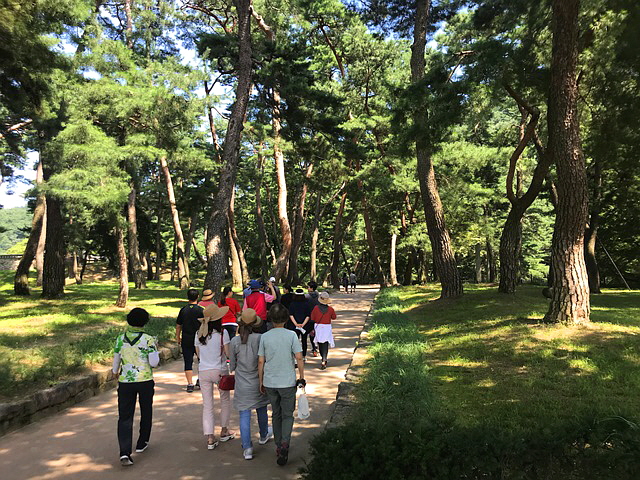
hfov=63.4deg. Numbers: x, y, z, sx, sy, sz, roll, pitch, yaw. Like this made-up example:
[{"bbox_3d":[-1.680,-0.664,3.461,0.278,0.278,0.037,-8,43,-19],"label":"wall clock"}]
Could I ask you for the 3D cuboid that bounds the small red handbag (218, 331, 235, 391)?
[{"bbox_3d":[-1.063,1.366,5.900,0.190,0.680,0.180,0,-3,-9],"label":"small red handbag"}]

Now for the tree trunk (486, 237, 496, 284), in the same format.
[{"bbox_3d":[12.920,1.469,39.000,0.731,3.465,0.678,0,-3,0],"label":"tree trunk"}]

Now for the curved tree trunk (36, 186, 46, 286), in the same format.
[{"bbox_3d":[-18.828,-0.237,35.000,0.650,6.700,0.600,0,-3,0],"label":"curved tree trunk"}]

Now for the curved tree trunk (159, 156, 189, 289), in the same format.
[{"bbox_3d":[-8.772,-1.048,31.000,1.750,7.900,0.850,0,-3,0],"label":"curved tree trunk"}]

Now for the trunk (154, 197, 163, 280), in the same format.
[{"bbox_3d":[-14.662,-0.045,47.000,0.705,7.444,0.654,0,-3,0],"label":"trunk"}]

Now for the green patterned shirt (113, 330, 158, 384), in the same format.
[{"bbox_3d":[-1.896,1.204,5.350,0.450,0.530,0.280,0,-3,3],"label":"green patterned shirt"}]

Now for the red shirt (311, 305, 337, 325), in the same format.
[{"bbox_3d":[0.071,1.511,10.500,0.500,0.420,0.280,0,-3,3],"label":"red shirt"}]

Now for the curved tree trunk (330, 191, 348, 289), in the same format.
[{"bbox_3d":[1.620,0.000,43.000,1.450,8.223,1.121,0,-3,0],"label":"curved tree trunk"}]

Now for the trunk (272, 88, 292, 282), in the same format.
[{"bbox_3d":[-2.970,-4.237,41.000,1.536,15.523,1.267,0,-3,0],"label":"trunk"}]

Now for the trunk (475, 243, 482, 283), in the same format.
[{"bbox_3d":[11.634,1.688,38.000,0.550,2.950,0.500,0,-3,0],"label":"trunk"}]

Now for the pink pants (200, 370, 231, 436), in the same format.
[{"bbox_3d":[-1.216,1.857,6.000,0.360,0.750,0.330,0,-3,7],"label":"pink pants"}]

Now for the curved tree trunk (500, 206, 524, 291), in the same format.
[{"bbox_3d":[8.878,0.440,24.000,1.169,3.987,1.085,0,-3,0],"label":"curved tree trunk"}]

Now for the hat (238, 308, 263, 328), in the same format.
[{"bbox_3d":[-0.767,0.868,5.750,0.280,0.190,0.320,0,-3,6],"label":"hat"}]

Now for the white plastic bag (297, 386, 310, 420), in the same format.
[{"bbox_3d":[-0.172,1.705,5.400,0.145,0.340,0.150,0,-3,3],"label":"white plastic bag"}]

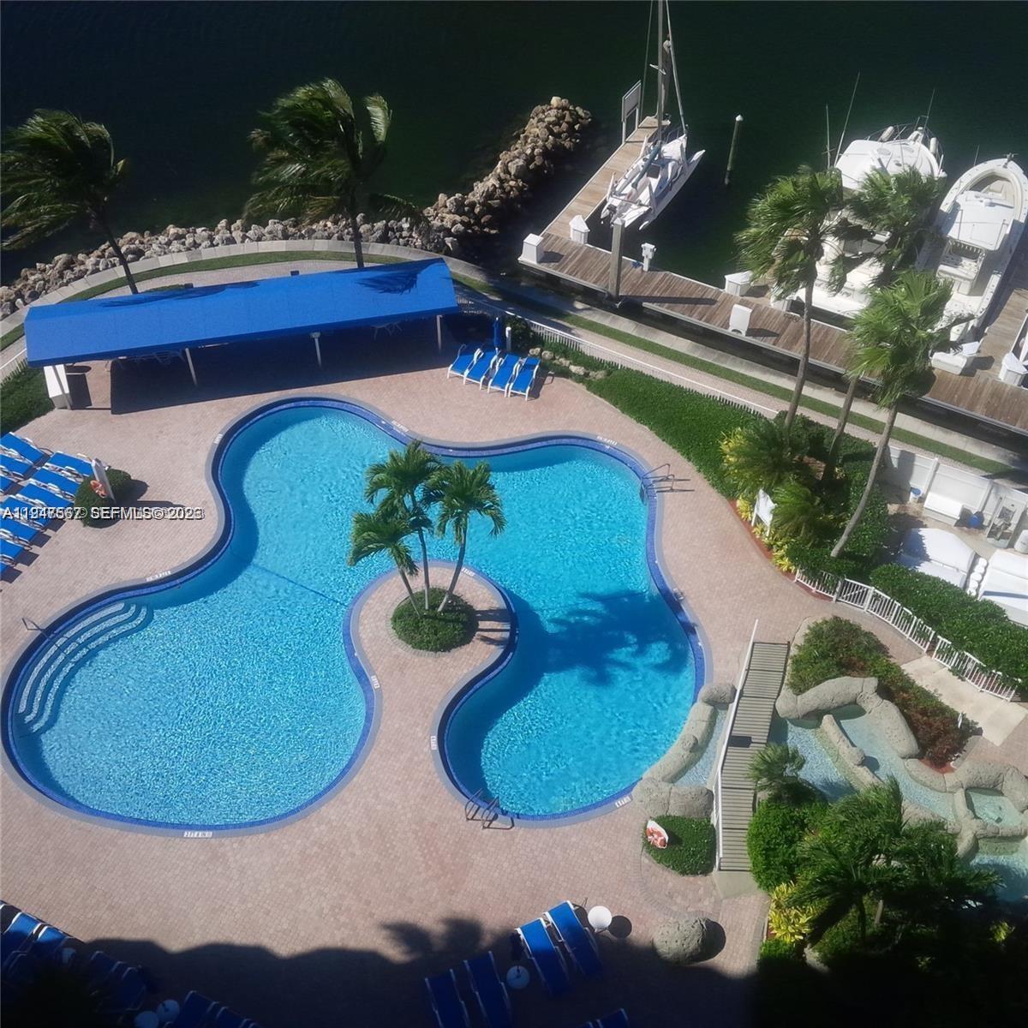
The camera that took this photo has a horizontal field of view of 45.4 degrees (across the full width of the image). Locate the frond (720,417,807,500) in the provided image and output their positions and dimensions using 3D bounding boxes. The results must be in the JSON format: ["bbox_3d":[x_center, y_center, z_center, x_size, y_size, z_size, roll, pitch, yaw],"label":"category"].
[{"bbox_3d":[7.610,-1.656,37.727,2.700,2.300,2.700,0,49,0],"label":"frond"}]

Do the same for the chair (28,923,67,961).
[{"bbox_3d":[-12.027,11.304,30.907,0.720,0.580,1.930,21,51,17],"label":"chair"}]

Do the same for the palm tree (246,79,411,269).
[{"bbox_3d":[-6.873,-12.030,46.488,6.000,8.600,5.000,0,48,0],"label":"palm tree"}]

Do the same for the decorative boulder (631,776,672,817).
[{"bbox_3d":[3.473,7.129,30.816,1.000,0.550,1.000,0,48,0],"label":"decorative boulder"}]

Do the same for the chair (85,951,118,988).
[{"bbox_3d":[-9.627,10.676,27.503,0.690,0.620,1.800,20,51,17],"label":"chair"}]

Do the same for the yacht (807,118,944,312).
[{"bbox_3d":[14.506,-12.018,48.818,4.100,4.400,11.040,22,52,18],"label":"yacht"}]

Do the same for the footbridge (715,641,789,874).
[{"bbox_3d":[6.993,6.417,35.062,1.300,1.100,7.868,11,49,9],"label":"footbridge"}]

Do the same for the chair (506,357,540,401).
[{"bbox_3d":[0.405,-4.681,41.469,0.700,0.620,1.850,12,50,11],"label":"chair"}]

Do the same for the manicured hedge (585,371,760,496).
[{"bbox_3d":[5.620,-3.314,40.163,2.730,0.800,6.740,-31,56,-24],"label":"manicured hedge"}]

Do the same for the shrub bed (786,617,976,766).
[{"bbox_3d":[10.367,5.306,35.217,3.200,0.700,5.400,-31,54,-25],"label":"shrub bed"}]

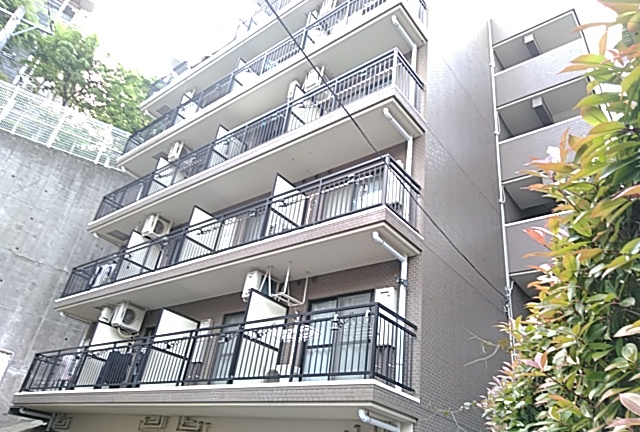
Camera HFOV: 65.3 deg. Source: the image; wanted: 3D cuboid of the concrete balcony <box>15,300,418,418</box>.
[{"bbox_3d":[-3.474,3.597,11.125,12.081,1.452,1.231,-17,-39,37],"label":"concrete balcony"}]

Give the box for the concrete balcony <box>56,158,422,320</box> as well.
[{"bbox_3d":[-2.982,1.107,11.936,11.590,1.490,1.130,-17,-39,37],"label":"concrete balcony"}]

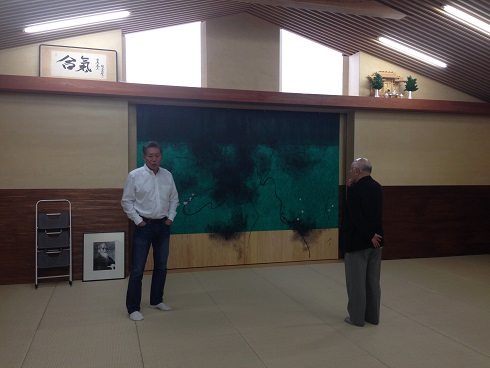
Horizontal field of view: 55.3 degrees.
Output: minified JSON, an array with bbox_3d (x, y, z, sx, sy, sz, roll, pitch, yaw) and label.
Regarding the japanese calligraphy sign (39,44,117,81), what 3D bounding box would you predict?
[{"bbox_3d":[-2.222,-1.592,6.301,1.012,0.487,0.030,0,-3,-17],"label":"japanese calligraphy sign"}]

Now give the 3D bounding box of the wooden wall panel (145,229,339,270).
[{"bbox_3d":[-0.008,0.992,7.215,3.209,0.512,0.040,0,2,-17],"label":"wooden wall panel"}]

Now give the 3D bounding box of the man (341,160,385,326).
[{"bbox_3d":[1.144,0.547,4.551,0.480,1.610,0.380,-2,3,-45],"label":"man"}]

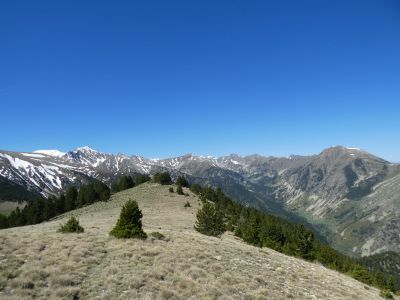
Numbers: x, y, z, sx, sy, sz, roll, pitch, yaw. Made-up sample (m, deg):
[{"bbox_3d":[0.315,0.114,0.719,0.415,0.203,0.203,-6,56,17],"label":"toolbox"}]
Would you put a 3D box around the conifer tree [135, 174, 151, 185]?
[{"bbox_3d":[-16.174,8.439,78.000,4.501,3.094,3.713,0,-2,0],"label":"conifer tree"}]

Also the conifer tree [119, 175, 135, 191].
[{"bbox_3d":[-17.494,7.914,66.000,3.808,3.927,3.808,0,-2,0],"label":"conifer tree"}]

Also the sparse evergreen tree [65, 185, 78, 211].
[{"bbox_3d":[-19.926,7.598,43.000,2.171,3.877,2.171,0,-2,0],"label":"sparse evergreen tree"}]

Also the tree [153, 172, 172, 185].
[{"bbox_3d":[-10.548,8.087,78.000,5.626,3.797,4.557,0,-2,0],"label":"tree"}]

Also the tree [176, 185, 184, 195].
[{"bbox_3d":[-4.008,8.222,57.000,1.644,2.261,1.644,0,-2,0],"label":"tree"}]

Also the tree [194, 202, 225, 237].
[{"bbox_3d":[0.613,4.291,17.000,1.900,2.146,1.900,0,-2,0],"label":"tree"}]

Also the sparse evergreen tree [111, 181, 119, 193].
[{"bbox_3d":[-20.844,9.012,68.000,2.207,3.065,2.207,0,-2,0],"label":"sparse evergreen tree"}]

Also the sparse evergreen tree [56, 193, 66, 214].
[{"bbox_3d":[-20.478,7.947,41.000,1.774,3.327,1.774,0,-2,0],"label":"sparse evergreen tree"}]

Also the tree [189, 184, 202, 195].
[{"bbox_3d":[-0.974,8.547,60.000,3.029,2.164,2.596,0,-2,0],"label":"tree"}]

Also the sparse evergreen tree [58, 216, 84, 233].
[{"bbox_3d":[-7.631,4.448,16.500,1.577,0.982,1.178,0,-2,0],"label":"sparse evergreen tree"}]

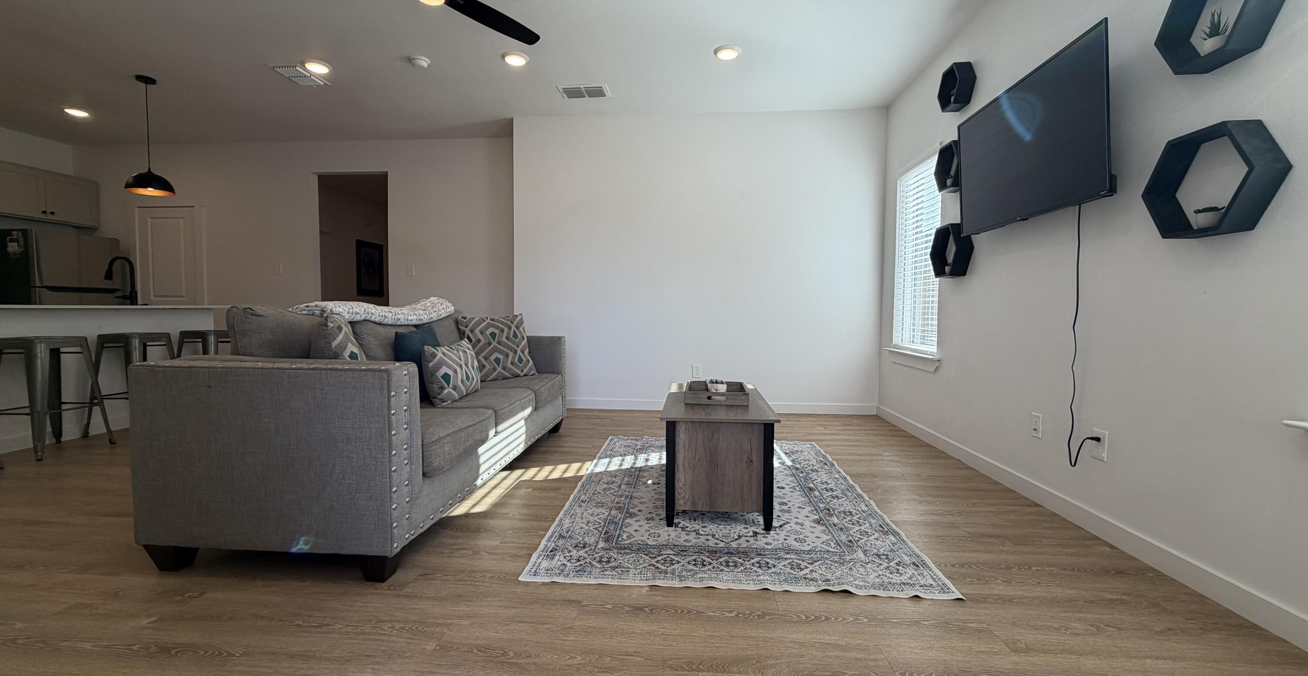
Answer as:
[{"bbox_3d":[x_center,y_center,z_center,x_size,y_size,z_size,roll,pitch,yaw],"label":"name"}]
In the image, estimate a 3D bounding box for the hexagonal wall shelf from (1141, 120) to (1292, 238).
[{"bbox_3d":[1.823,-0.506,1.738,0.100,0.338,0.389,0,3,4],"label":"hexagonal wall shelf"}]

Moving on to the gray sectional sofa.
[{"bbox_3d":[-1.271,0.311,3.039,0.936,0.965,2.410,1,3,5],"label":"gray sectional sofa"}]

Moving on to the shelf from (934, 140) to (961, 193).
[{"bbox_3d":[1.899,-1.075,3.344,0.104,0.280,0.328,1,3,4],"label":"shelf"}]

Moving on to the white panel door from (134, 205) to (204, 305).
[{"bbox_3d":[-5.421,-0.441,5.940,0.760,2.060,0.050,1,3,4],"label":"white panel door"}]

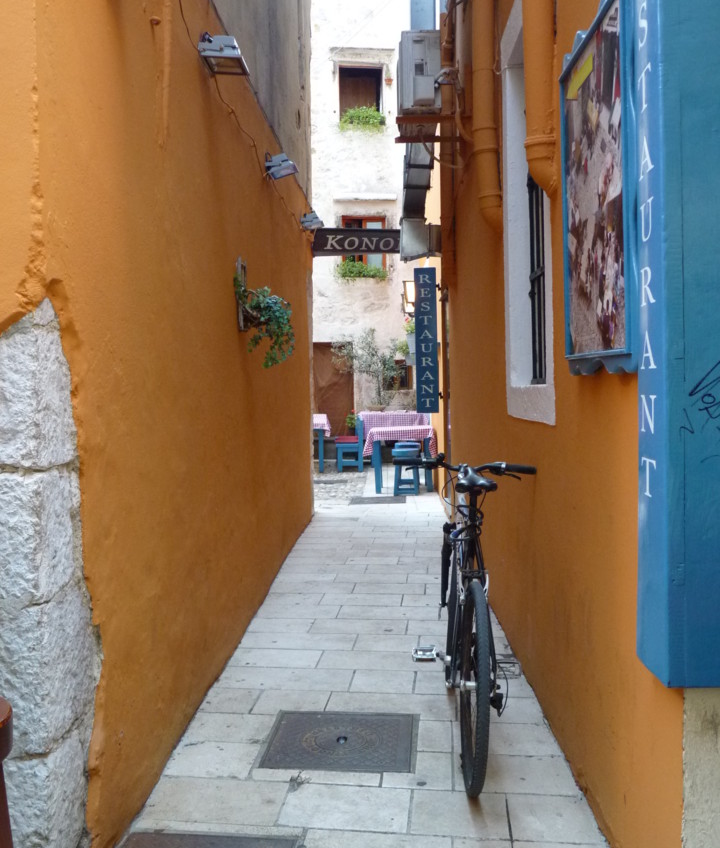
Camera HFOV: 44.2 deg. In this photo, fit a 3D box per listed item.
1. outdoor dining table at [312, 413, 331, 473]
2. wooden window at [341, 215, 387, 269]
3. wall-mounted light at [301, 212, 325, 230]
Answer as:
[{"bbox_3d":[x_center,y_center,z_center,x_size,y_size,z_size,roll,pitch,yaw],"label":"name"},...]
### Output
[{"bbox_3d":[-0.850,0.320,13.500,0.800,0.780,0.900,-1,2,-3],"label":"outdoor dining table"},{"bbox_3d":[0.075,-3.200,15.900,0.800,1.050,0.120,-1,2,-6],"label":"wooden window"},{"bbox_3d":[-0.435,-1.870,8.150,0.210,0.140,0.190,-1,2,2],"label":"wall-mounted light"}]

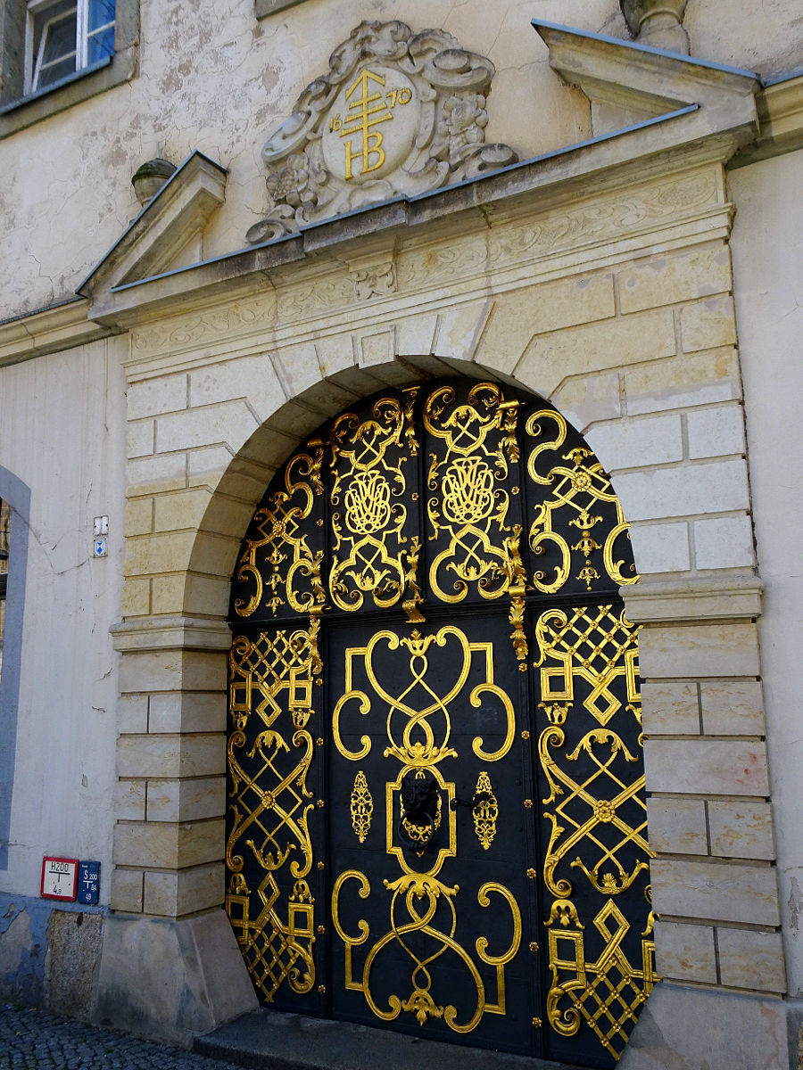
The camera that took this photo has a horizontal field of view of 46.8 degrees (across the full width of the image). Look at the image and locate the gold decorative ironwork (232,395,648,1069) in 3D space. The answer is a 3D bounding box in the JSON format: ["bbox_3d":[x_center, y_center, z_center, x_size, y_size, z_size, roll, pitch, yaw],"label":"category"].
[{"bbox_3d":[0.051,0.696,4.124,2.190,2.850,0.140,-6,-11,29],"label":"gold decorative ironwork"}]

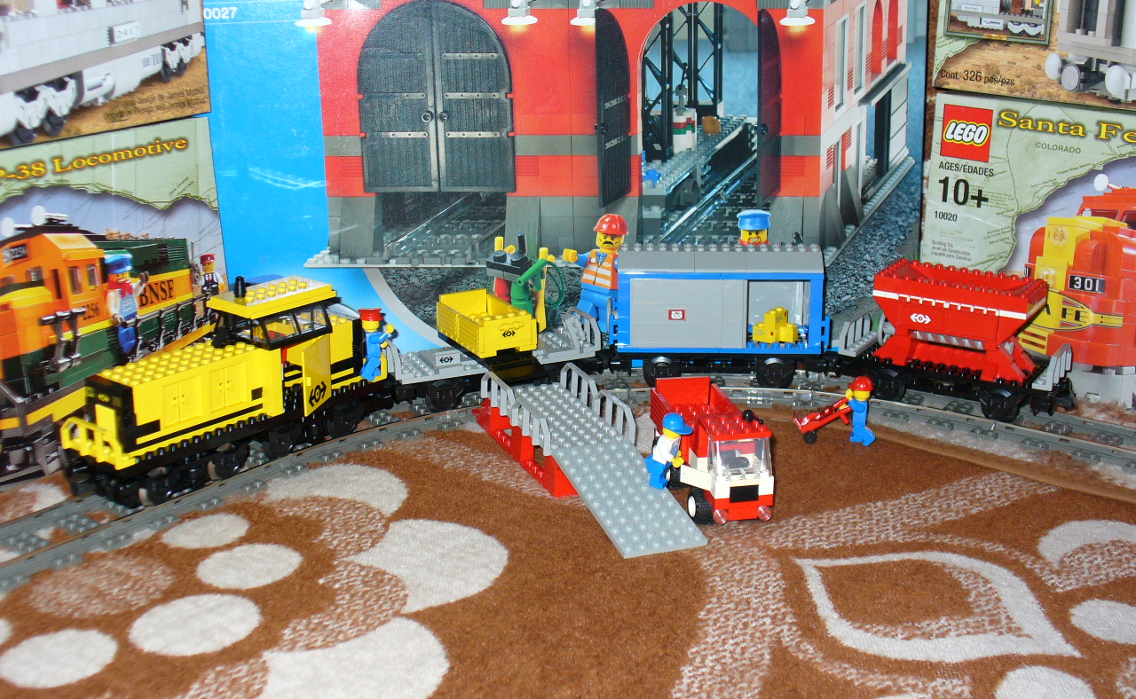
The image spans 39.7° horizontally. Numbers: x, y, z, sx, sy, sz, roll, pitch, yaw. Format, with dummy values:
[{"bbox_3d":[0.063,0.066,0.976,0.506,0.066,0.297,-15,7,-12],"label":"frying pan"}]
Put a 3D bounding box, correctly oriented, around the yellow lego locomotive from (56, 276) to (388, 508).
[{"bbox_3d":[-0.192,0.012,0.904,0.050,0.116,0.216,14,23,36],"label":"yellow lego locomotive"}]

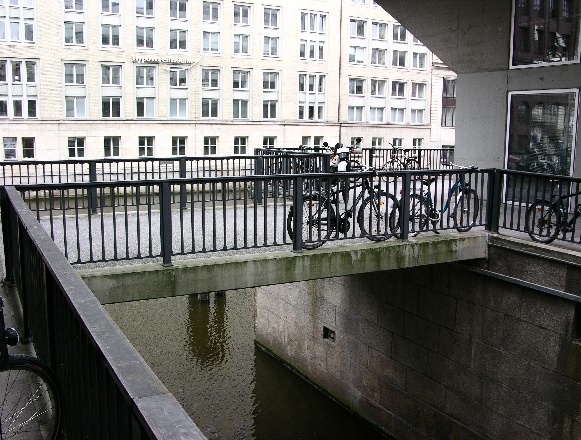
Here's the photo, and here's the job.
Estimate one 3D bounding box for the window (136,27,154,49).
[{"bbox_3d":[-12.475,-15.594,50.704,1.560,1.820,0.200,-4,10,-24],"label":"window"}]

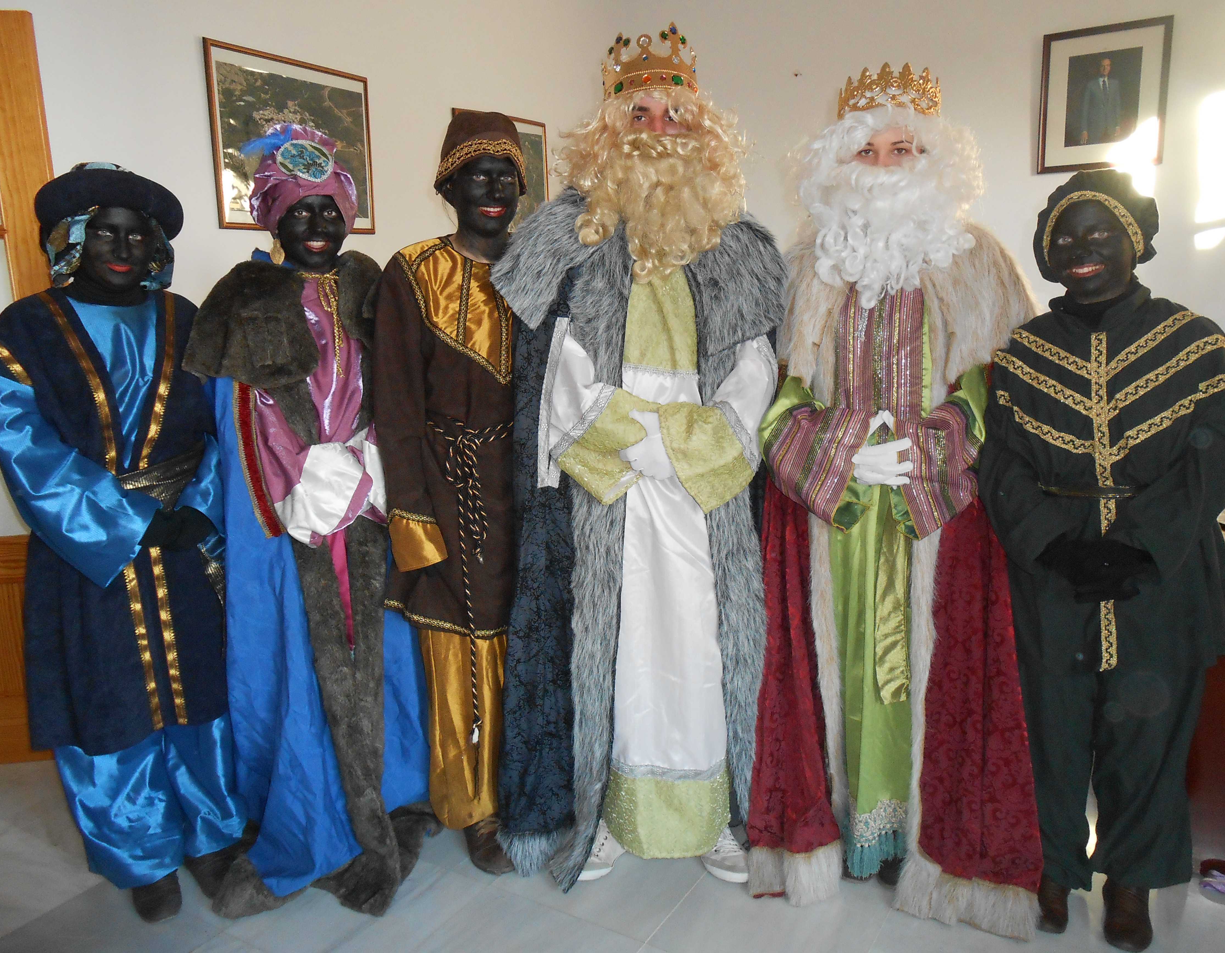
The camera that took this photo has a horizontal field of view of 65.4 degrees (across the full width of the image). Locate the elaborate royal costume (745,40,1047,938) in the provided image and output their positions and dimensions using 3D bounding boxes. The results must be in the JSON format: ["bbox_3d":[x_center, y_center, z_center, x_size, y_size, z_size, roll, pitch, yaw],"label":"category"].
[{"bbox_3d":[0.641,0.052,2.109,0.610,1.800,0.480,3,13,20],"label":"elaborate royal costume"}]

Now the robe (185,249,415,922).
[{"bbox_3d":[-0.706,0.229,2.203,0.540,1.460,0.460,-7,13,-26],"label":"robe"}]

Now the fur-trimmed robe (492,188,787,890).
[{"bbox_3d":[0.062,0.141,2.218,0.610,1.600,0.440,-2,12,-7],"label":"fur-trimmed robe"}]

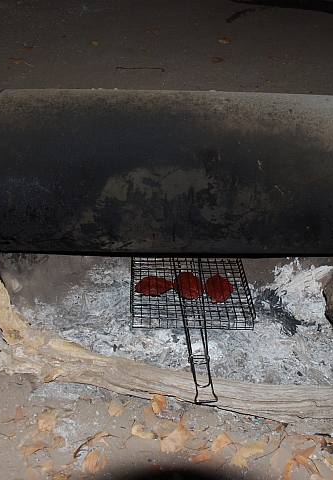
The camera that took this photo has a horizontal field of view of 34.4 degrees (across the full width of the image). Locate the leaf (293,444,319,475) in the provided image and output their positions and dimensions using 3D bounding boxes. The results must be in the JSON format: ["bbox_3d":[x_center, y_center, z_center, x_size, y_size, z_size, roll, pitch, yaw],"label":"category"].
[{"bbox_3d":[0.325,0.513,1.259,0.061,0.015,0.068,0,46,0],"label":"leaf"}]

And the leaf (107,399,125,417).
[{"bbox_3d":[-0.120,0.394,1.266,0.046,0.010,0.040,19,48,17],"label":"leaf"}]

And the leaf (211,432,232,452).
[{"bbox_3d":[0.132,0.485,1.288,0.056,0.013,0.042,-27,52,-23],"label":"leaf"}]

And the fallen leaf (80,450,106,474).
[{"bbox_3d":[-0.159,0.484,1.171,0.045,0.014,0.055,26,50,22],"label":"fallen leaf"}]

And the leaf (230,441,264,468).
[{"bbox_3d":[0.191,0.505,1.268,0.085,0.015,0.058,-21,50,-19],"label":"leaf"}]

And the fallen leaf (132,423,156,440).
[{"bbox_3d":[-0.054,0.456,1.273,0.053,0.015,0.029,12,48,10],"label":"fallen leaf"}]

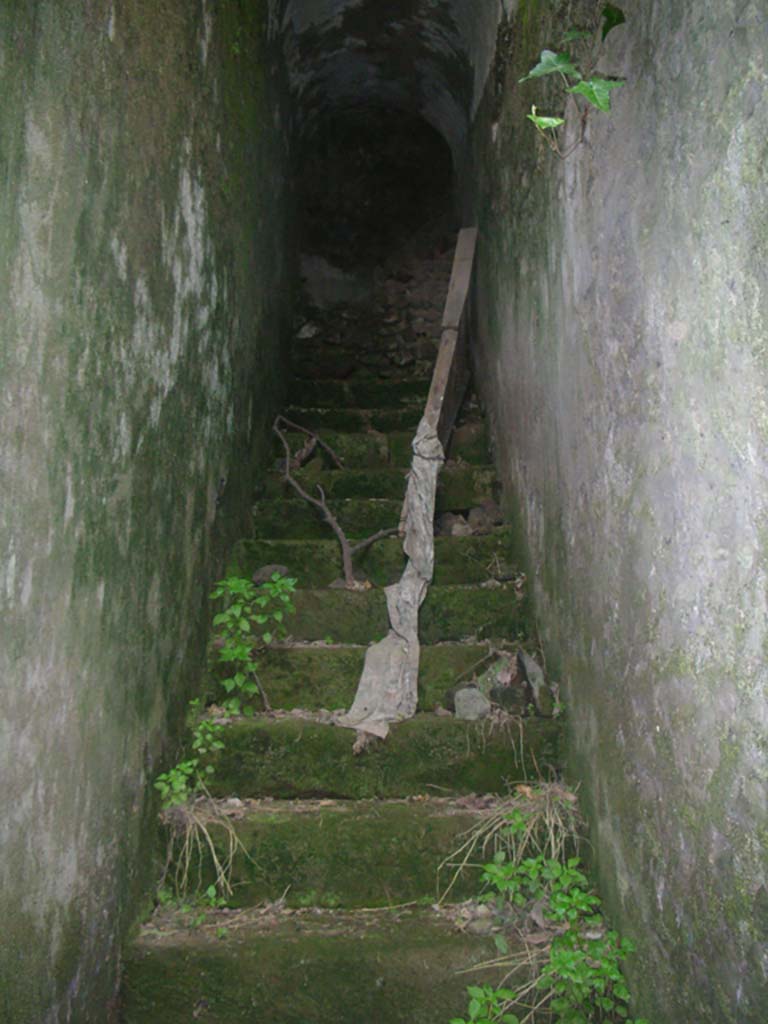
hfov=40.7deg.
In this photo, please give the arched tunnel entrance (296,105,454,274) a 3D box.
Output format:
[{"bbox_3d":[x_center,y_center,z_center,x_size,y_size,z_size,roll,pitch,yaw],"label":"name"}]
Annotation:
[{"bbox_3d":[-0.051,-1.910,6.150,0.940,1.040,0.320,0,-9,0],"label":"arched tunnel entrance"}]

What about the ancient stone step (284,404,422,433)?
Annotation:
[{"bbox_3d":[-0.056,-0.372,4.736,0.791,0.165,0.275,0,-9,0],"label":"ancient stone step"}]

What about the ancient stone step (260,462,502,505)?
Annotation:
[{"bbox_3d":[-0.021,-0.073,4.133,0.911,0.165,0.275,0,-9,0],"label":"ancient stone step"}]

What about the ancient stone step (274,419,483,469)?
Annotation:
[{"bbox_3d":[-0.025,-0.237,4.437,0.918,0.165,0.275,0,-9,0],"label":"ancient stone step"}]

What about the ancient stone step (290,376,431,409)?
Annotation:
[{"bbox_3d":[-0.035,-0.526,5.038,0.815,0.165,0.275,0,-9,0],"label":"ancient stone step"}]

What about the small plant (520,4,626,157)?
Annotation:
[{"bbox_3d":[0.398,-0.917,2.200,0.190,0.300,0.240,0,-9,0],"label":"small plant"}]

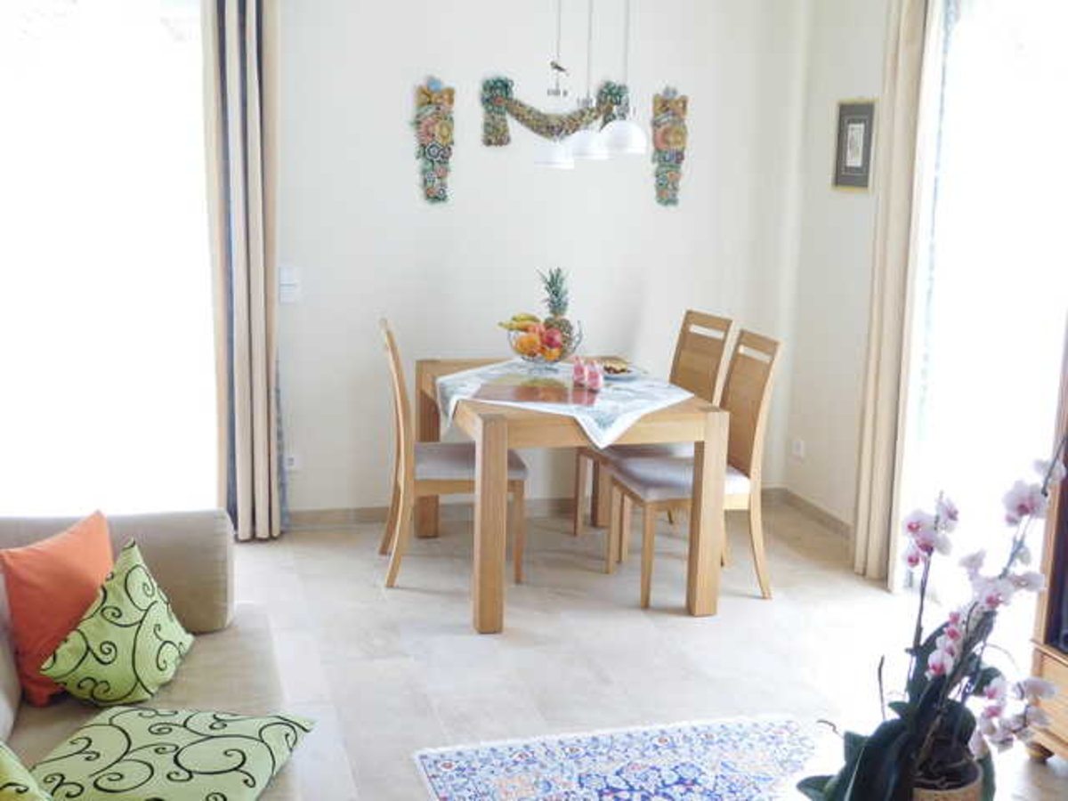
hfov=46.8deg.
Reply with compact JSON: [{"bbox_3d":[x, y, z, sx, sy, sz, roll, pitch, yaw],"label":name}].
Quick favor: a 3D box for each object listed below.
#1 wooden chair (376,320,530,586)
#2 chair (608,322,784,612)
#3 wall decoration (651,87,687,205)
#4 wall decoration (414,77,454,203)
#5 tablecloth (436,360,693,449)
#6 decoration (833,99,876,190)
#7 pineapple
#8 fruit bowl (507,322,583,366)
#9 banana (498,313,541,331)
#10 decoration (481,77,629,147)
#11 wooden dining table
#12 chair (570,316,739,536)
[{"bbox_3d":[-0.329,0.189,4.872,0.540,0.990,0.425,0,11,-11],"label":"wooden chair"},{"bbox_3d":[0.613,0.240,4.766,0.540,0.990,0.425,-1,12,-16],"label":"chair"},{"bbox_3d":[0.608,-1.137,5.535,0.170,0.525,0.040,-1,12,-16],"label":"wall decoration"},{"bbox_3d":[-0.420,-1.108,5.251,0.170,0.525,0.040,-1,12,-16],"label":"wall decoration"},{"bbox_3d":[0.090,0.013,4.848,0.930,0.170,1.180,-1,12,-16],"label":"tablecloth"},{"bbox_3d":[1.397,-1.113,5.374,0.020,0.400,0.325,-1,12,-16],"label":"decoration"},{"bbox_3d":[0.098,-0.375,5.248,0.140,0.380,0.140,2,11,0],"label":"pineapple"},{"bbox_3d":[0.047,-0.227,5.231,0.310,0.160,0.310,2,11,0],"label":"fruit bowl"},{"bbox_3d":[-0.058,-0.322,5.160,0.195,0.070,0.100,-1,12,-16],"label":"banana"},{"bbox_3d":[0.097,-1.242,5.369,0.680,0.295,0.040,-1,12,-16],"label":"decoration"},{"bbox_3d":[0.089,0.309,4.911,0.908,0.765,1.184,-1,12,-16],"label":"wooden dining table"},{"bbox_3d":[0.520,0.132,5.297,0.540,0.990,0.425,-4,13,-27],"label":"chair"}]

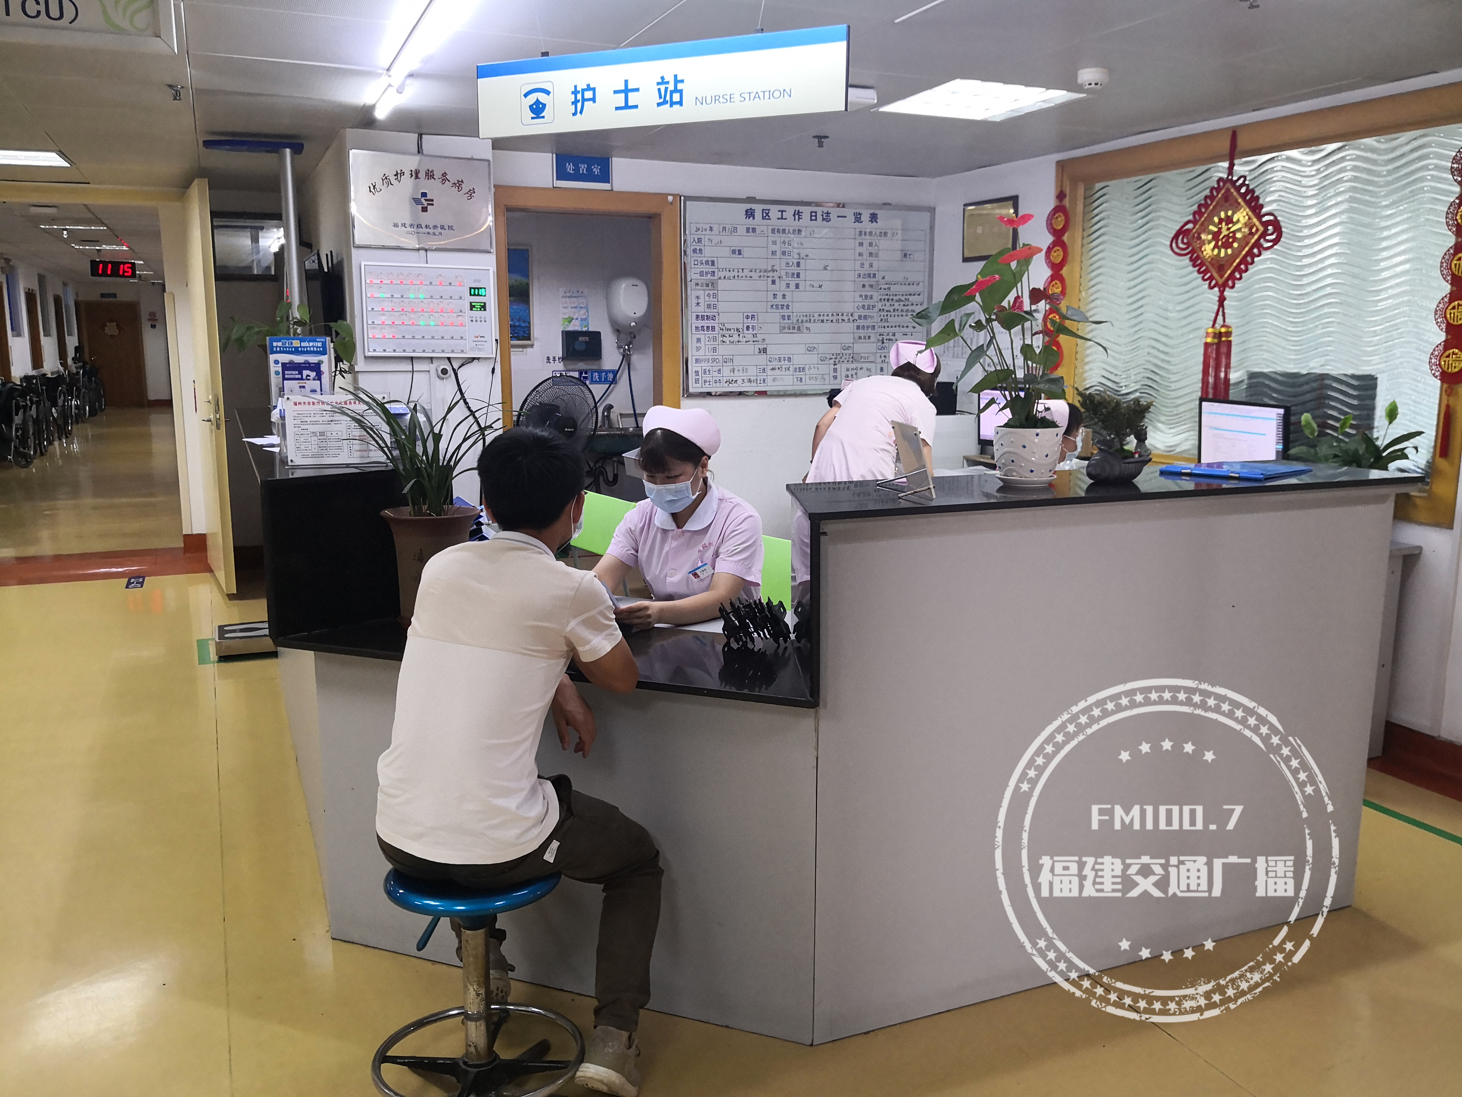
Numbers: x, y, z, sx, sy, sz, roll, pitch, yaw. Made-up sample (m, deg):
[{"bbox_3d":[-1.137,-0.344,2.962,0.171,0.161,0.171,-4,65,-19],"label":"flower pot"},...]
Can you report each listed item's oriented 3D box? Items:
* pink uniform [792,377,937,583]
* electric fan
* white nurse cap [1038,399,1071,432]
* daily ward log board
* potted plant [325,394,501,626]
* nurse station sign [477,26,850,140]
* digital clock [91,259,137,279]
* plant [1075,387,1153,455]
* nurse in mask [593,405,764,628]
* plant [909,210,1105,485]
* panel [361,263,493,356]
[{"bbox_3d":[0.510,-0.217,4.208,0.460,0.850,0.480,5,11,24],"label":"pink uniform"},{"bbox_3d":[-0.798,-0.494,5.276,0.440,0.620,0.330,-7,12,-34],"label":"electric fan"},{"bbox_3d":[1.260,-0.529,4.550,0.165,0.135,0.180,-1,10,-9],"label":"white nurse cap"},{"bbox_3d":[0.453,-1.354,6.239,1.500,1.020,0.040,-4,11,-21],"label":"daily ward log board"},{"bbox_3d":[-0.745,-0.100,2.735,0.430,0.575,0.390,-3,10,-15],"label":"potted plant"},{"bbox_3d":[-0.201,-1.192,2.949,1.048,0.194,0.030,4,11,22],"label":"nurse station sign"},{"bbox_3d":[-7.742,-3.502,14.300,0.510,0.250,0.070,-4,11,-21],"label":"digital clock"},{"bbox_3d":[0.888,-0.293,2.639,0.178,0.162,0.145,3,11,18],"label":"plant"},{"bbox_3d":[-0.145,0.268,3.127,0.470,1.280,0.580,4,11,23],"label":"nurse in mask"},{"bbox_3d":[0.650,-0.464,2.660,0.430,0.620,0.380,3,11,14],"label":"plant"},{"bbox_3d":[-1.337,-1.054,5.075,0.574,0.396,0.070,-5,11,-25],"label":"panel"}]

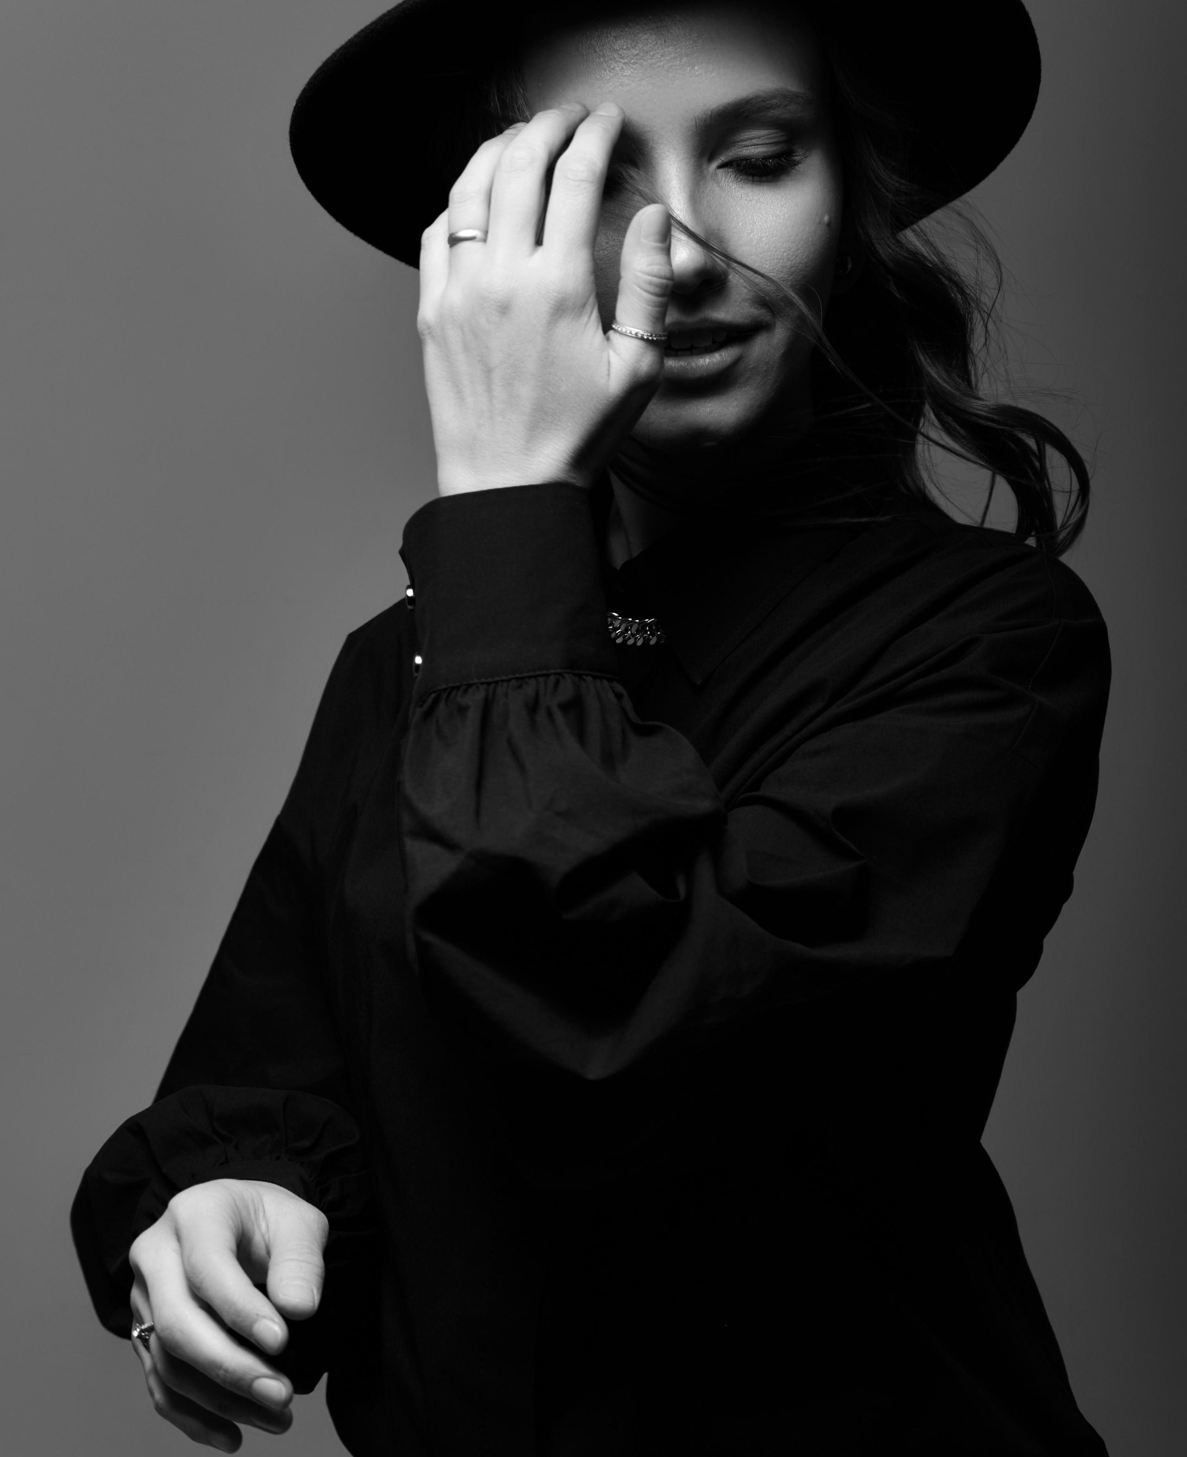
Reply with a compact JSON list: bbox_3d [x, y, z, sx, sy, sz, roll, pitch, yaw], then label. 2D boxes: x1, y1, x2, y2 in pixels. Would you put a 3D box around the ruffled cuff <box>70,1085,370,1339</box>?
[{"bbox_3d":[-0.157,0.211,1.110,0.125,0.117,0.100,-1,9,-5],"label":"ruffled cuff"}]

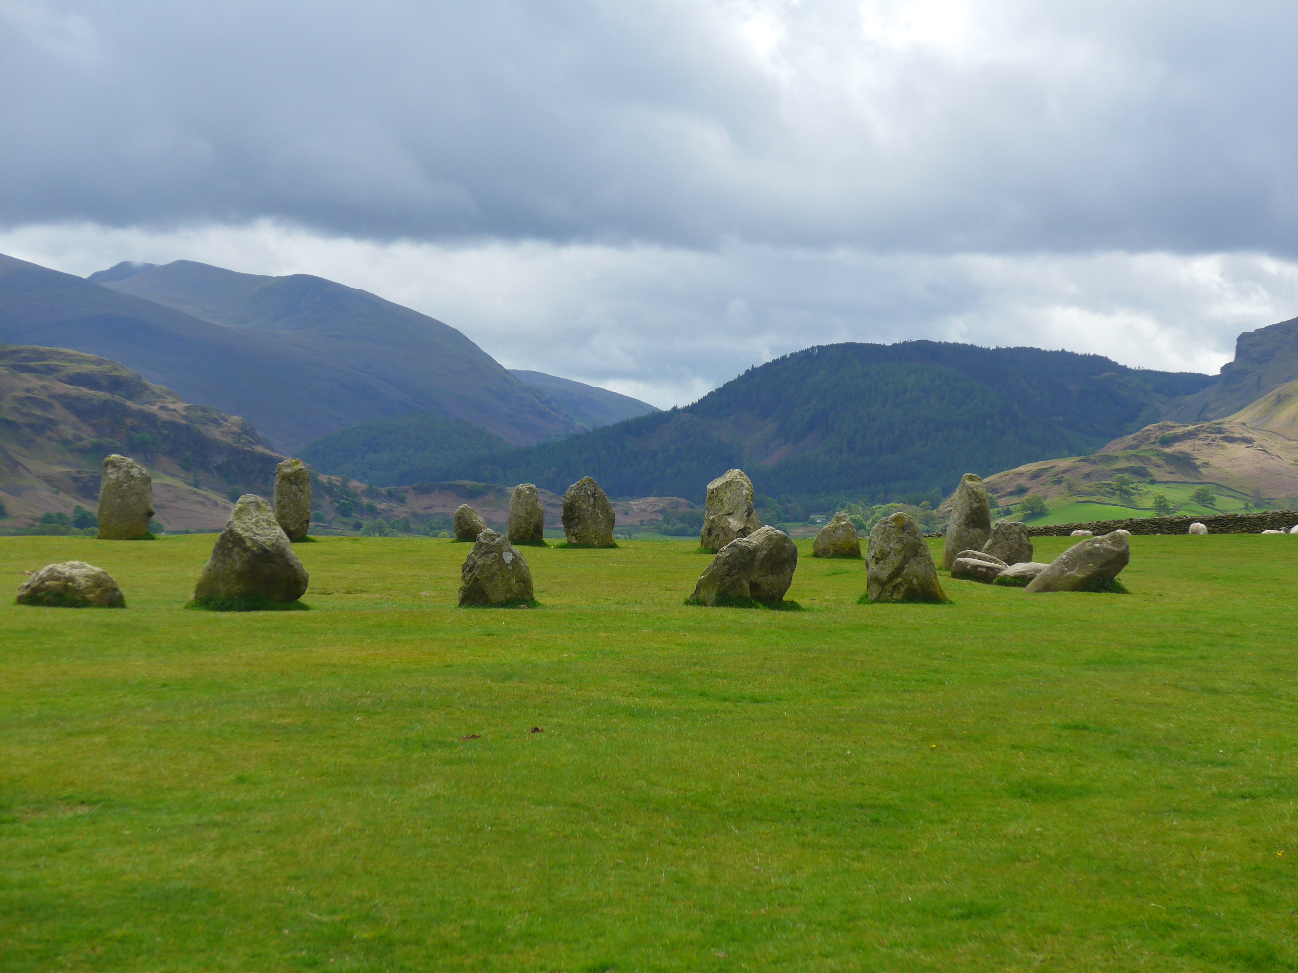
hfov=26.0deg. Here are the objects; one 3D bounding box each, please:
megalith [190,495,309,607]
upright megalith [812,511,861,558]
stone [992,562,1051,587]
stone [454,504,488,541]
[{"bbox_3d":[-4.526,0.713,31.900,1.357,1.254,0.900,0,0,-8],"label":"megalith"},{"bbox_3d":[3.322,0.853,49.800,0.880,0.826,0.650,0,0,4],"label":"upright megalith"},{"bbox_3d":[4.943,1.167,37.200,0.805,0.335,0.600,0,0,8],"label":"stone"},{"bbox_3d":[-3.844,0.767,60.742,0.745,0.810,0.593,0,0,-4],"label":"stone"}]

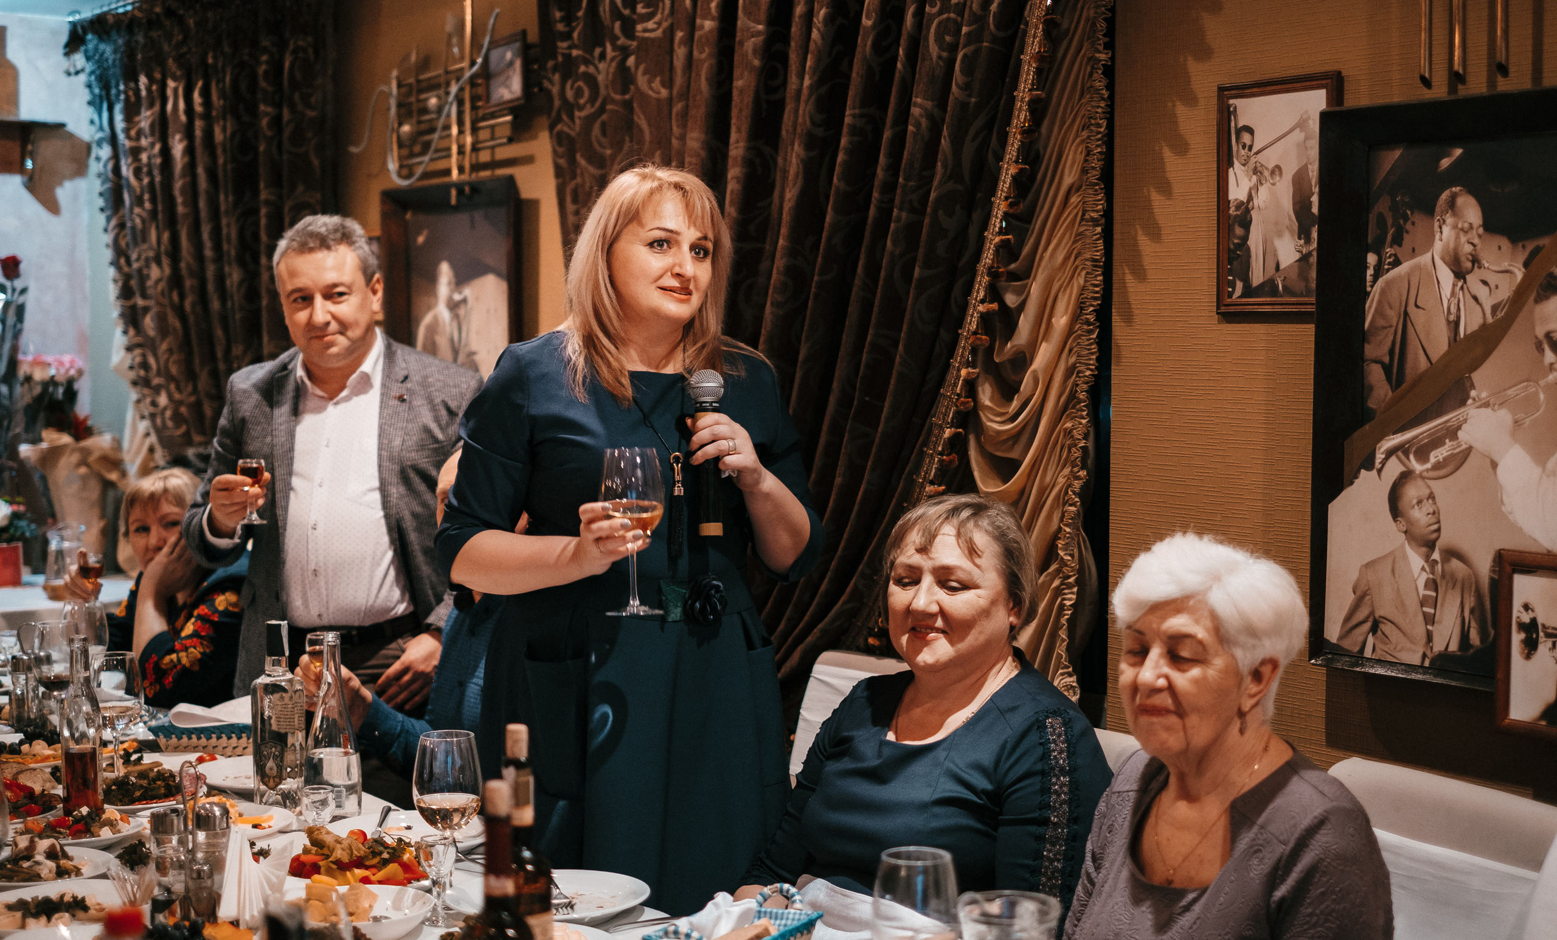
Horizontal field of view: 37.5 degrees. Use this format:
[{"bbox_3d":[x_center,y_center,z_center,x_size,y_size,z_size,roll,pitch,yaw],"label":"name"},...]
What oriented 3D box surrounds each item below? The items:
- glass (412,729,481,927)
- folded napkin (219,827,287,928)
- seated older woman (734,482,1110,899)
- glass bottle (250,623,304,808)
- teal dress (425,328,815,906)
[{"bbox_3d":[-0.425,0.450,2.942,0.088,0.222,0.088,0,4,0],"label":"glass"},{"bbox_3d":[-0.653,0.505,2.863,0.090,0.124,0.075,-1,4,-10],"label":"folded napkin"},{"bbox_3d":[0.100,0.674,2.972,0.580,1.270,0.780,4,5,43],"label":"seated older woman"},{"bbox_3d":[-0.768,0.378,3.519,0.080,0.287,0.074,0,4,3],"label":"glass bottle"},{"bbox_3d":[-0.217,0.291,3.371,0.570,1.000,0.420,-1,4,-14],"label":"teal dress"}]

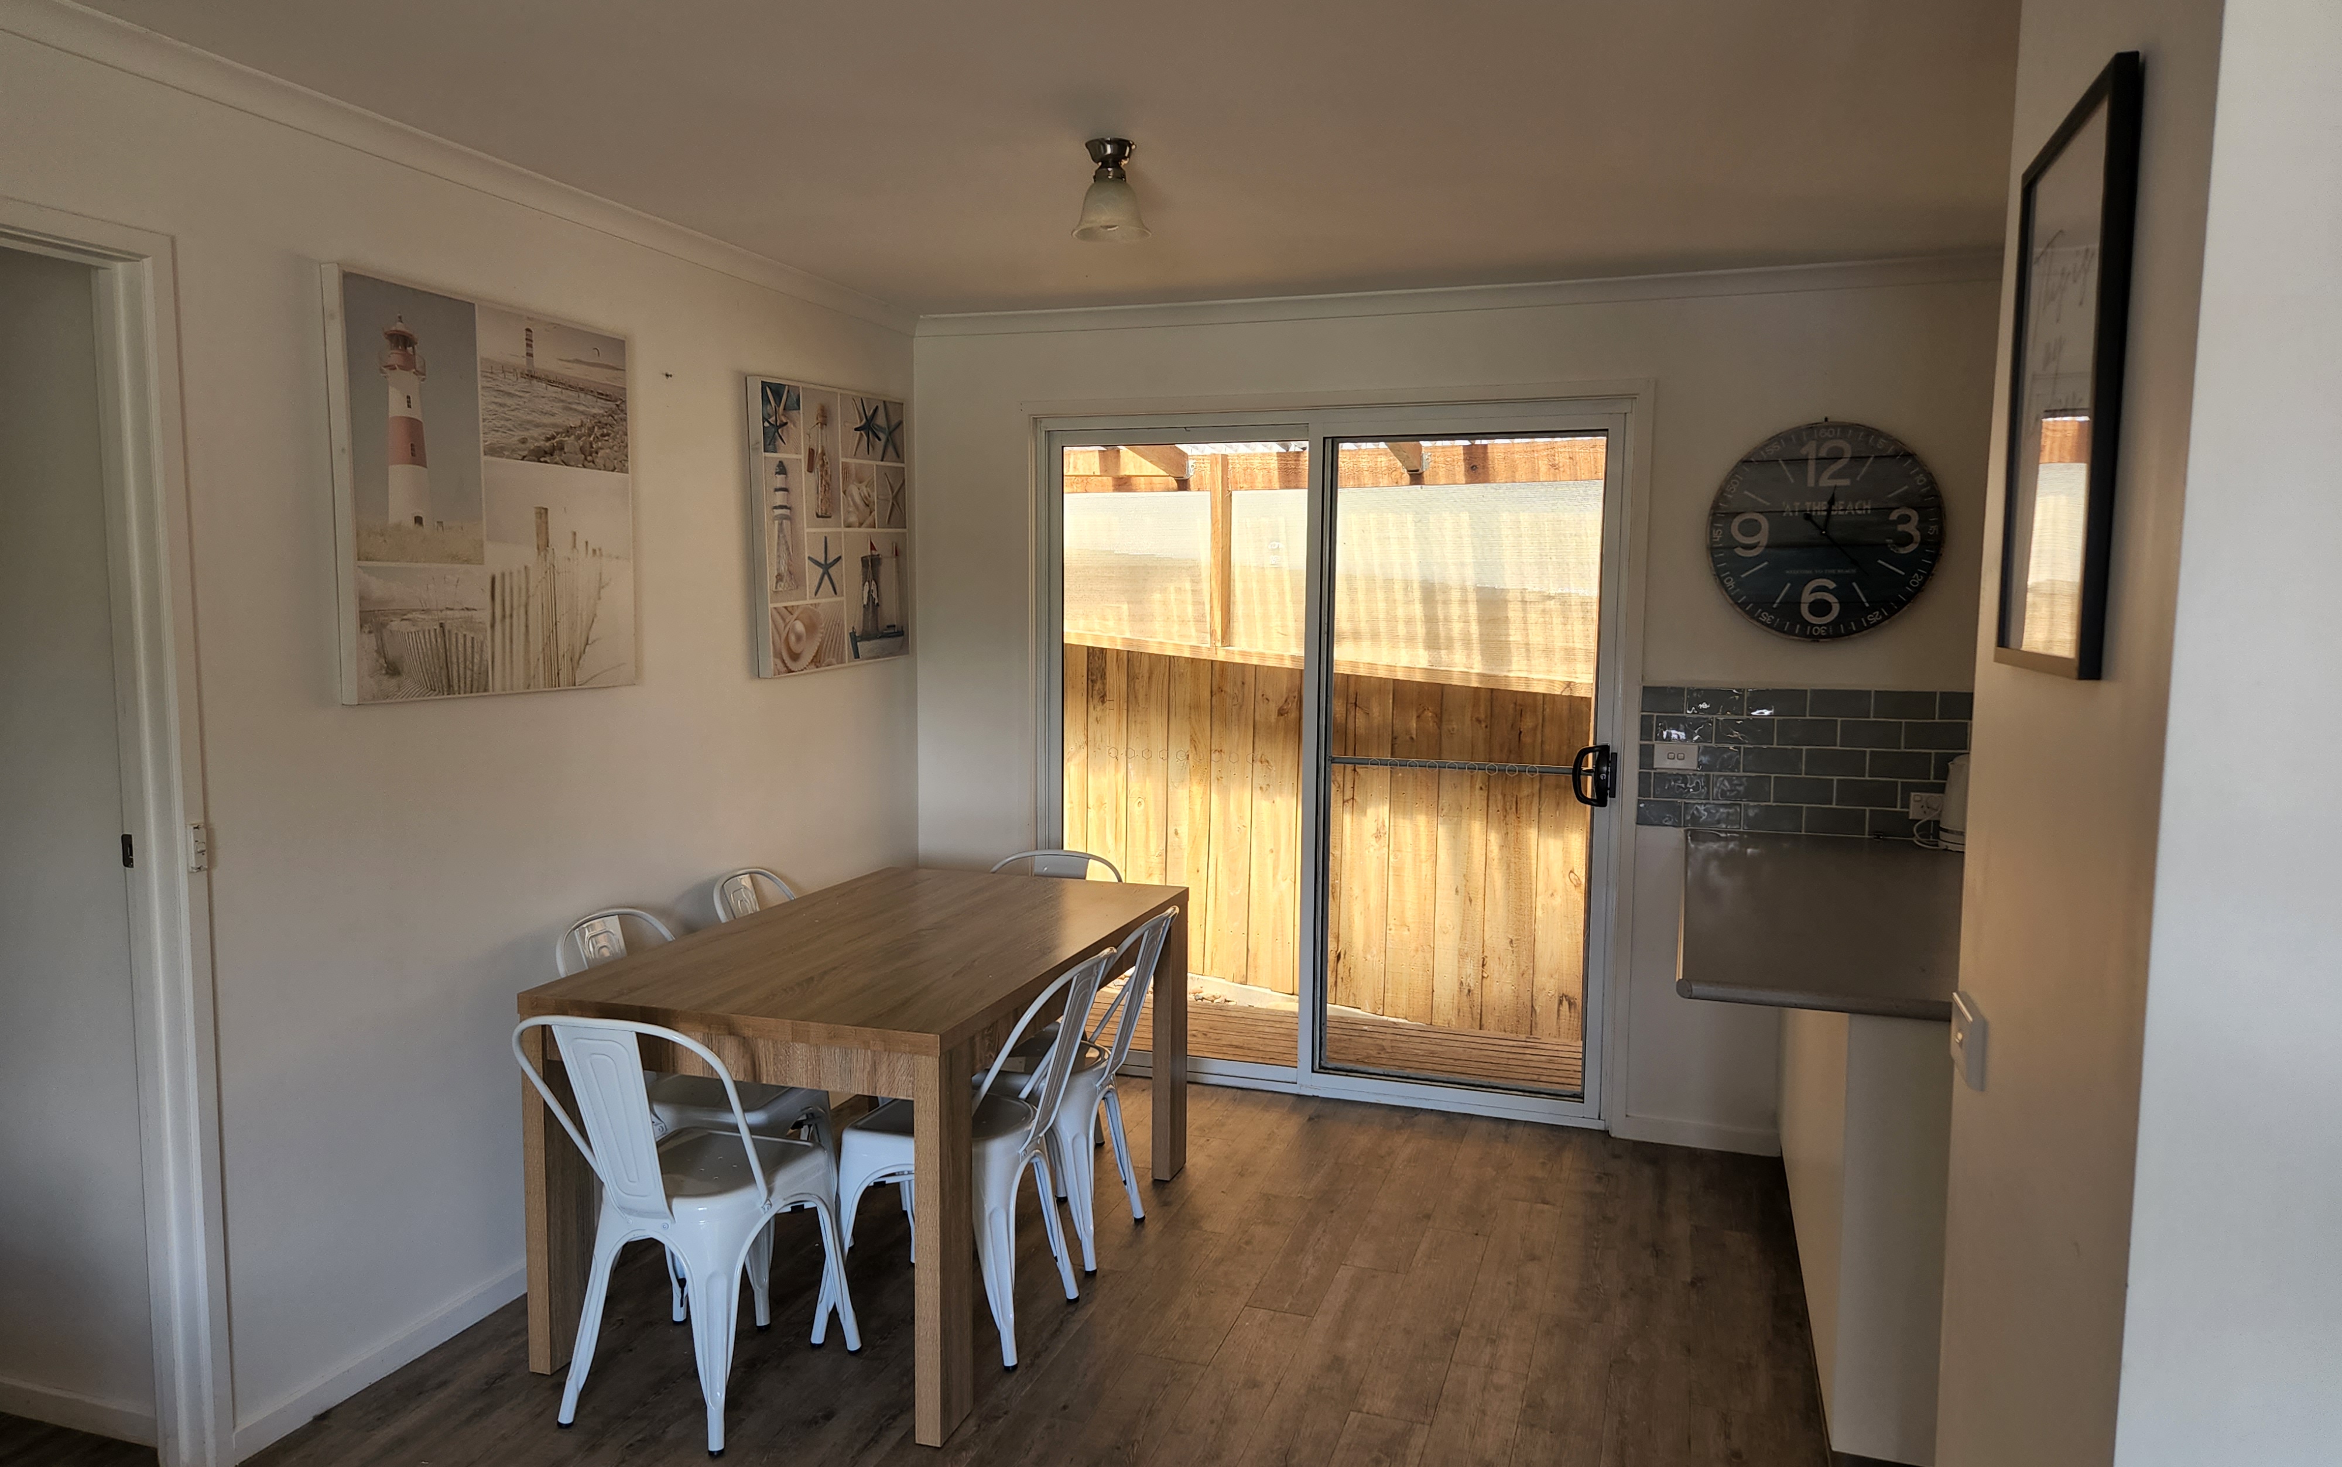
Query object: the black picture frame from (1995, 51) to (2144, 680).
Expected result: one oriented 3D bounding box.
[{"bbox_3d":[0.753,-0.283,1.322,0.018,0.459,0.345,2,6,18],"label":"black picture frame"}]

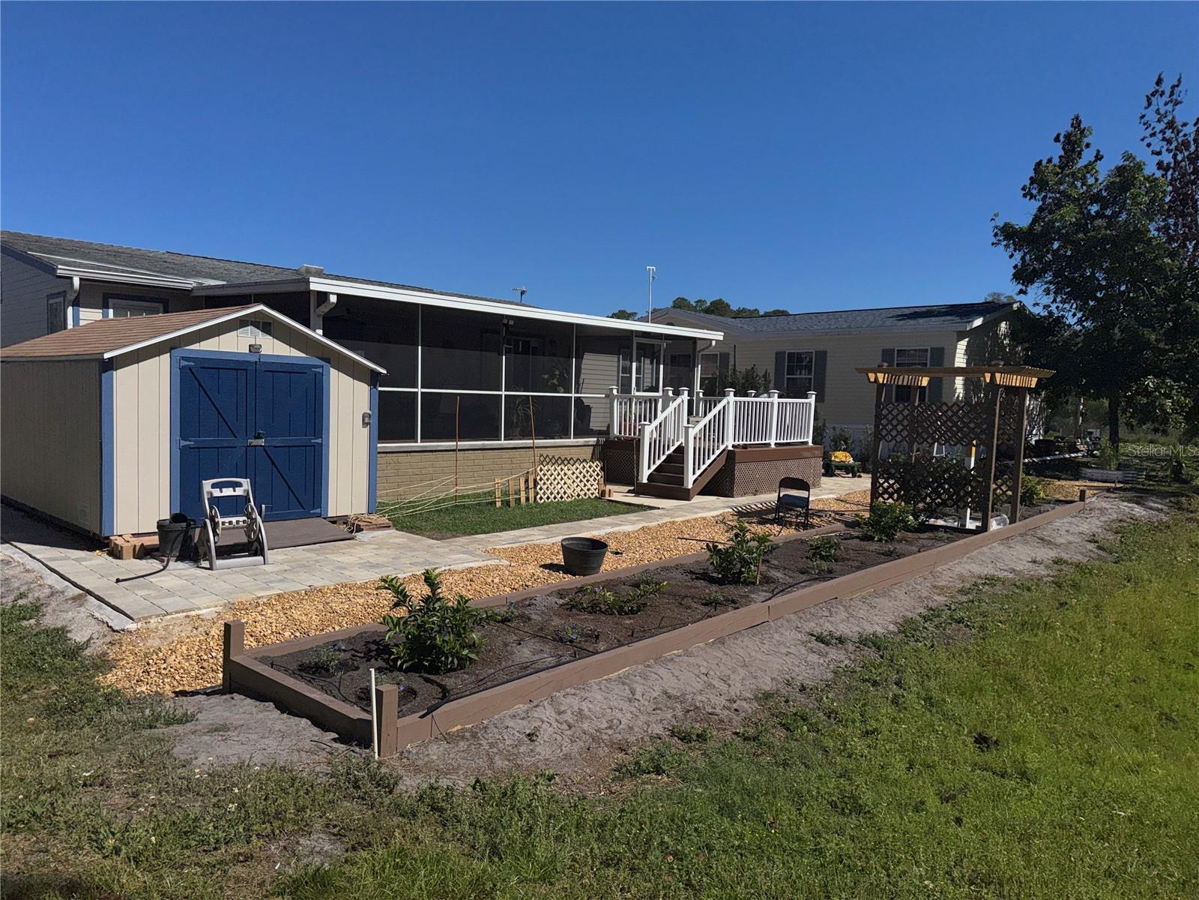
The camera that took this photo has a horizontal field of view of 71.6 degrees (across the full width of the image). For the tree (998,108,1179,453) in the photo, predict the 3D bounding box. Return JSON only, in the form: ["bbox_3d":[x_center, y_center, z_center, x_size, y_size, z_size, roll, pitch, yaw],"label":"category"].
[{"bbox_3d":[16.779,-5.668,28.500,6.300,12.000,6.300,5,5,37],"label":"tree"}]

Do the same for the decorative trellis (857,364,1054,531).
[{"bbox_3d":[5.196,-0.089,12.289,2.330,2.300,2.250,6,5,43],"label":"decorative trellis"}]

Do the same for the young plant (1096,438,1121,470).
[{"bbox_3d":[13.277,0.110,21.700,0.650,0.830,0.650,5,5,37],"label":"young plant"}]

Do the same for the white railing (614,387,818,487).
[{"bbox_3d":[1.852,-0.378,16.521,3.100,1.720,4.300,6,5,43],"label":"white railing"}]

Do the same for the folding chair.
[{"bbox_3d":[2.804,0.781,12.050,0.470,0.760,0.480,4,4,21],"label":"folding chair"}]

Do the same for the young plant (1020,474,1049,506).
[{"bbox_3d":[7.592,0.699,14.600,0.620,0.580,0.620,5,5,37],"label":"young plant"}]

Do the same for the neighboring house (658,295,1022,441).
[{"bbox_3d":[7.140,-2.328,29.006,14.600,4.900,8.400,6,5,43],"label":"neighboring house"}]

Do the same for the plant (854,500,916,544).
[{"bbox_3d":[3.591,0.907,10.450,0.730,0.500,0.680,5,5,37],"label":"plant"}]

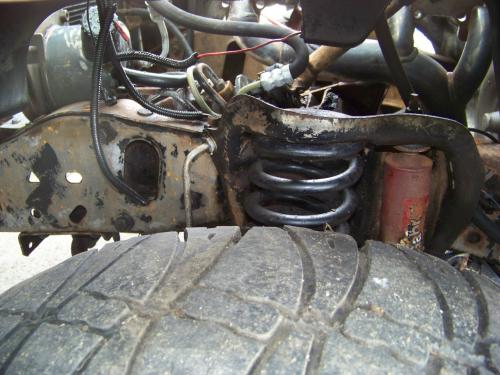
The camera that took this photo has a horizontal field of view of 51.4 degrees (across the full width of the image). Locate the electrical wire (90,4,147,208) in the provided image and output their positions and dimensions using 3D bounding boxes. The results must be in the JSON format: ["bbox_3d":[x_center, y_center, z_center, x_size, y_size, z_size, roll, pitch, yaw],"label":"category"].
[{"bbox_3d":[-0.168,-0.104,0.675,0.060,0.258,0.040,0,18,0],"label":"electrical wire"}]

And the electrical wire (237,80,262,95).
[{"bbox_3d":[-0.001,-0.136,0.705,0.036,0.019,0.018,0,18,0],"label":"electrical wire"}]

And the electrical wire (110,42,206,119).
[{"bbox_3d":[-0.122,-0.149,0.710,0.127,0.102,0.060,0,18,0],"label":"electrical wire"}]

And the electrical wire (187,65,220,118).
[{"bbox_3d":[-0.065,-0.130,0.710,0.045,0.068,0.040,0,18,0],"label":"electrical wire"}]

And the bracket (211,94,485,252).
[{"bbox_3d":[0.115,-0.018,0.650,0.315,0.185,0.140,0,18,0],"label":"bracket"}]

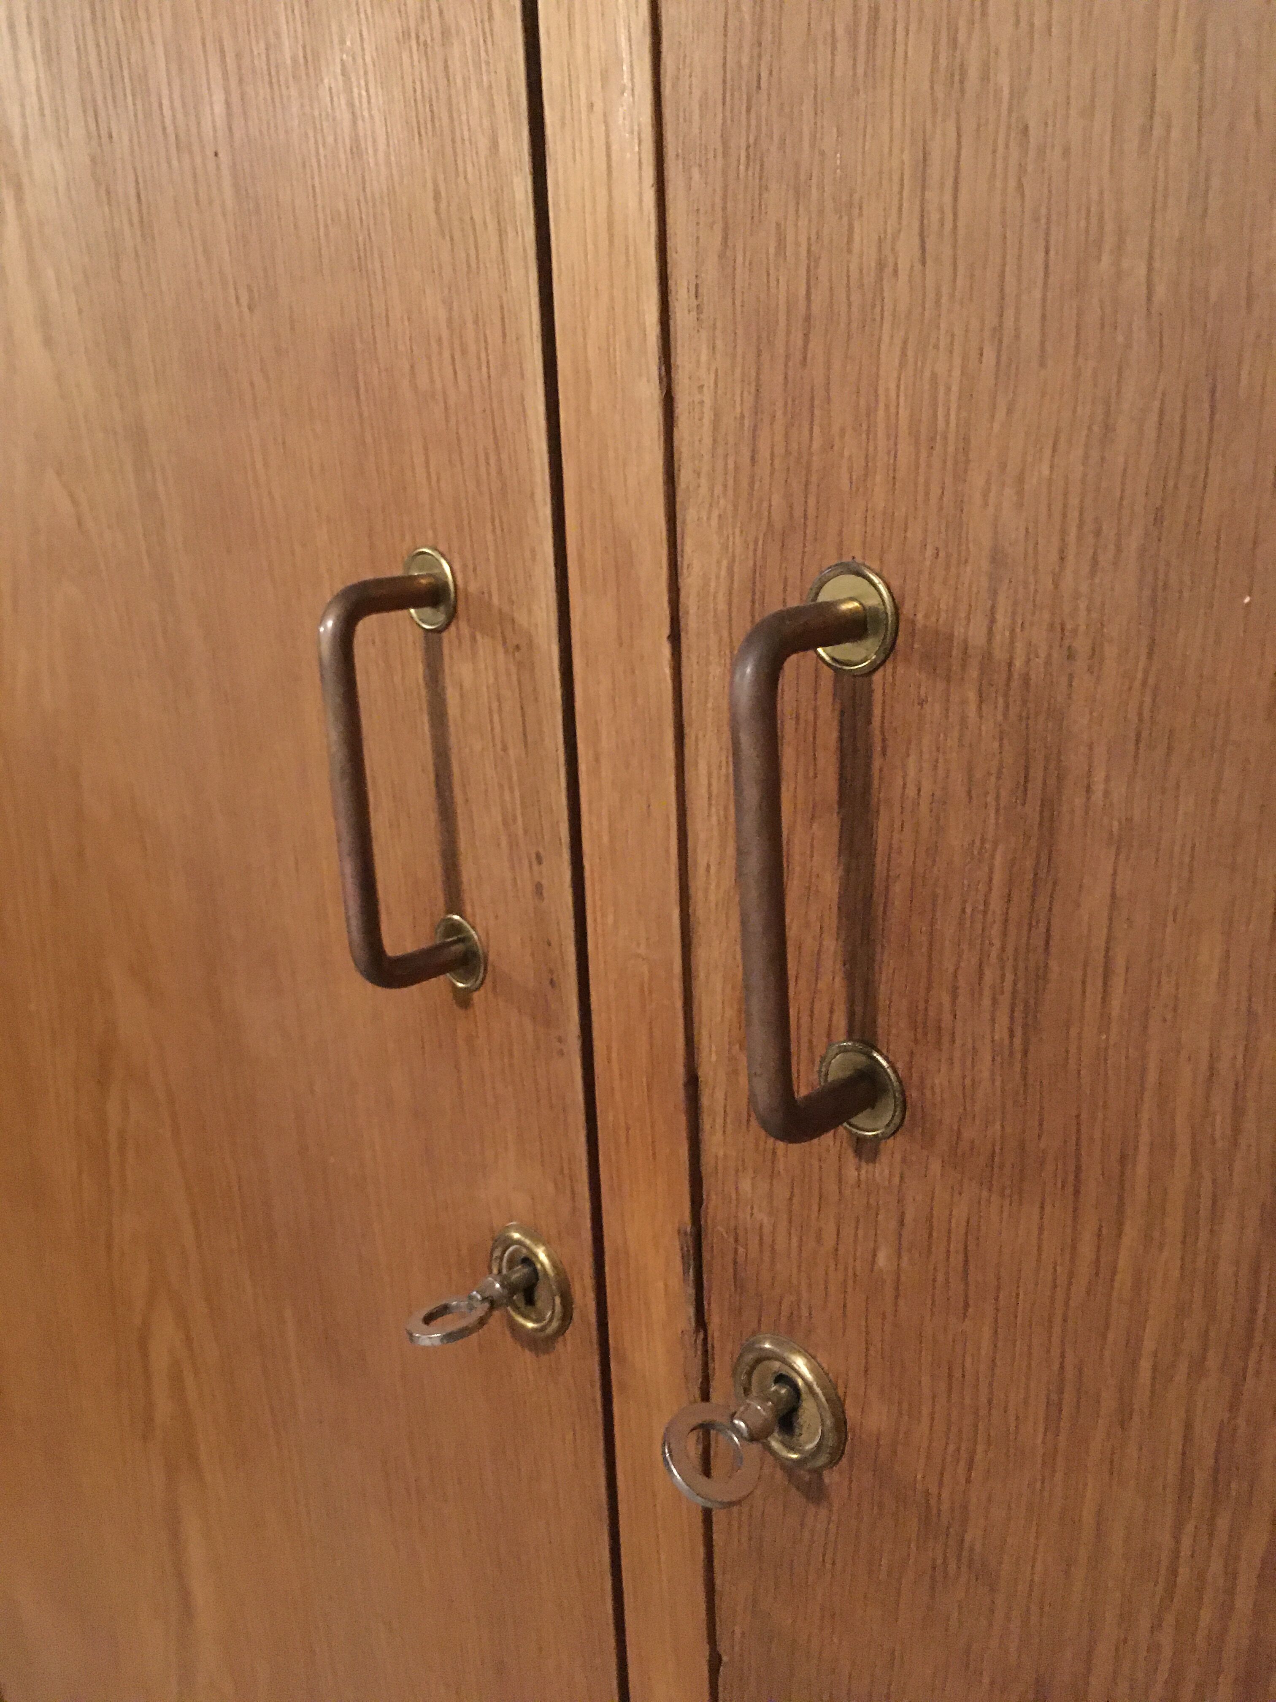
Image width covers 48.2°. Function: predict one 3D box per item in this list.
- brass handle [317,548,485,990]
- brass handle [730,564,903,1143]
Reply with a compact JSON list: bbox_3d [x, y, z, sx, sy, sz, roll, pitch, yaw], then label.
[{"bbox_3d":[-0.062,-0.016,0.365,0.022,0.119,0.035,10,18,44],"label":"brass handle"},{"bbox_3d":[0.033,0.006,0.275,0.022,0.119,0.035,10,18,44],"label":"brass handle"}]

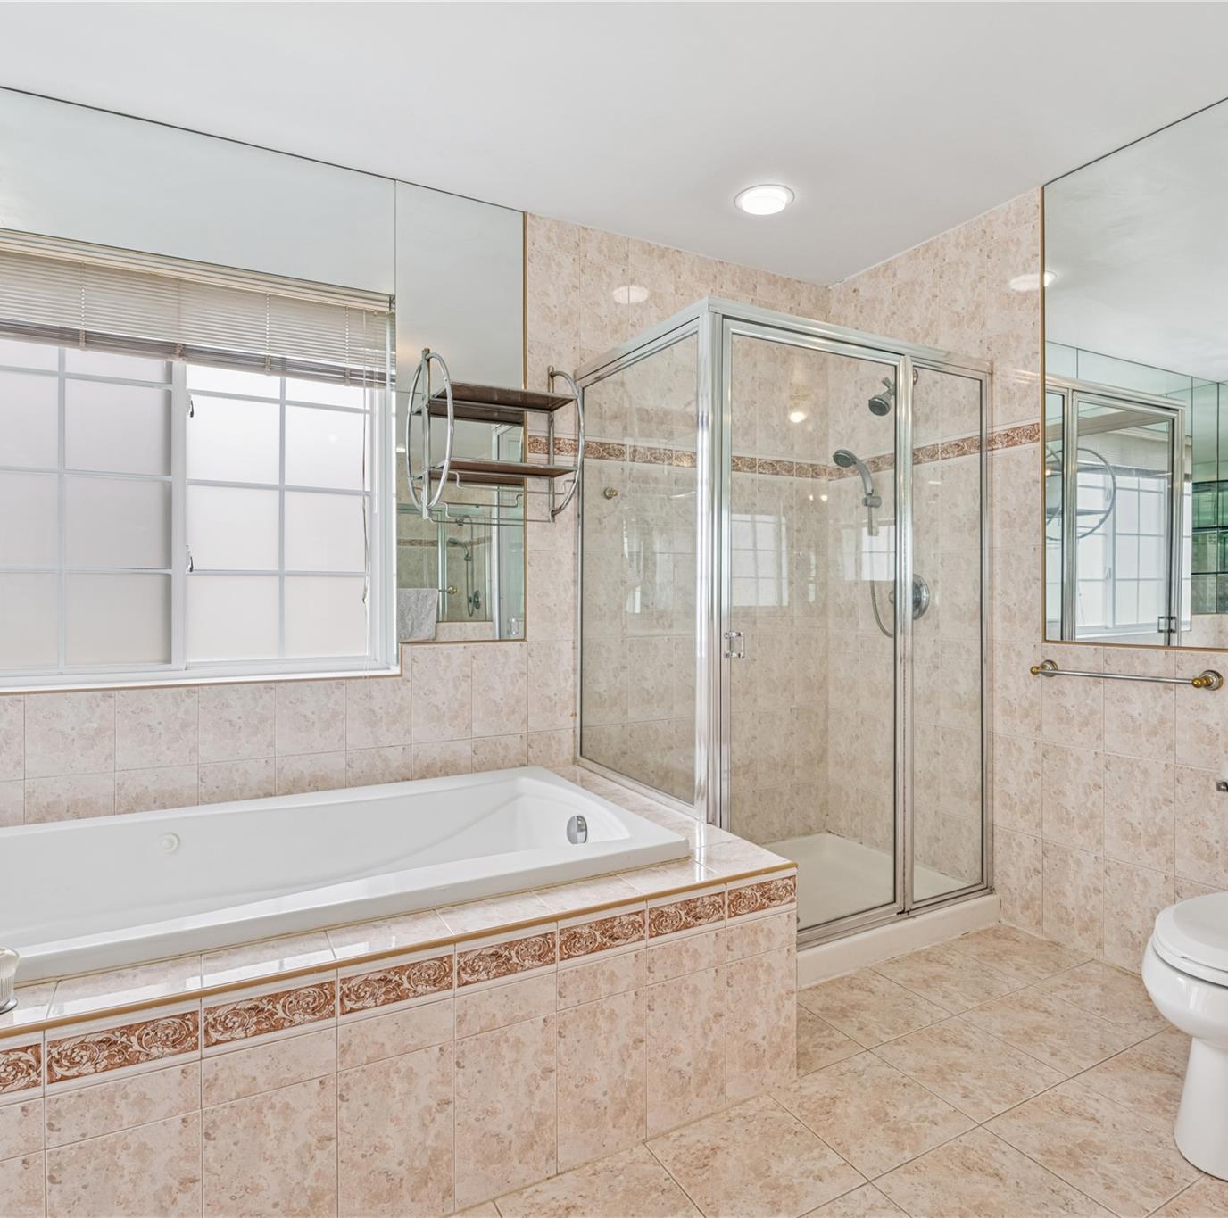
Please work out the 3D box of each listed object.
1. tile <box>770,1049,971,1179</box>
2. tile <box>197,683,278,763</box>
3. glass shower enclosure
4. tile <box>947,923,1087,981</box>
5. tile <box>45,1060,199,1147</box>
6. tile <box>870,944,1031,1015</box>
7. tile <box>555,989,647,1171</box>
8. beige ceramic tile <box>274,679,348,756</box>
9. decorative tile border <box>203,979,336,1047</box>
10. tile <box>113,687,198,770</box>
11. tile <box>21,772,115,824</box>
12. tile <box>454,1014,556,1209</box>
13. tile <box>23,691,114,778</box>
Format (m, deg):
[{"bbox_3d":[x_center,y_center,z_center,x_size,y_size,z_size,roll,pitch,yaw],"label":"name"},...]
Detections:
[{"bbox_3d":[0.550,1.079,1.640,0.310,0.010,0.310,-1,1,-28],"label":"tile"},{"bbox_3d":[-1.120,0.336,2.267,0.203,0.226,0.010,-1,1,-27],"label":"tile"},{"bbox_3d":[0.595,0.072,2.698,1.197,1.857,0.778,-1,1,-29],"label":"glass shower enclosure"},{"bbox_3d":[1.253,1.077,2.383,0.315,0.010,0.316,-1,1,-28],"label":"tile"},{"bbox_3d":[-0.726,0.735,1.136,0.199,0.077,0.010,-1,1,-28],"label":"tile"},{"bbox_3d":[1.003,1.103,2.274,0.315,0.010,0.302,0,0,-27],"label":"tile"},{"bbox_3d":[-0.024,0.923,1.500,0.200,0.315,0.010,-1,1,-28],"label":"tile"},{"bbox_3d":[-0.954,0.343,2.405,0.210,0.227,0.010,0,0,-27],"label":"beige ceramic tile"},{"bbox_3d":[-0.564,0.664,1.256,0.198,0.062,0.010,0,0,-27],"label":"decorative tile border"},{"bbox_3d":[-1.262,0.326,2.106,0.200,0.225,0.010,-1,1,-28],"label":"tile"},{"bbox_3d":[-1.509,0.525,2.119,0.207,0.130,0.010,0,0,-27],"label":"tile"},{"bbox_3d":[-0.198,0.931,1.417,0.199,0.317,0.010,-1,1,-28],"label":"tile"},{"bbox_3d":[-1.482,0.340,2.083,0.203,0.226,0.010,-1,1,-27],"label":"tile"}]

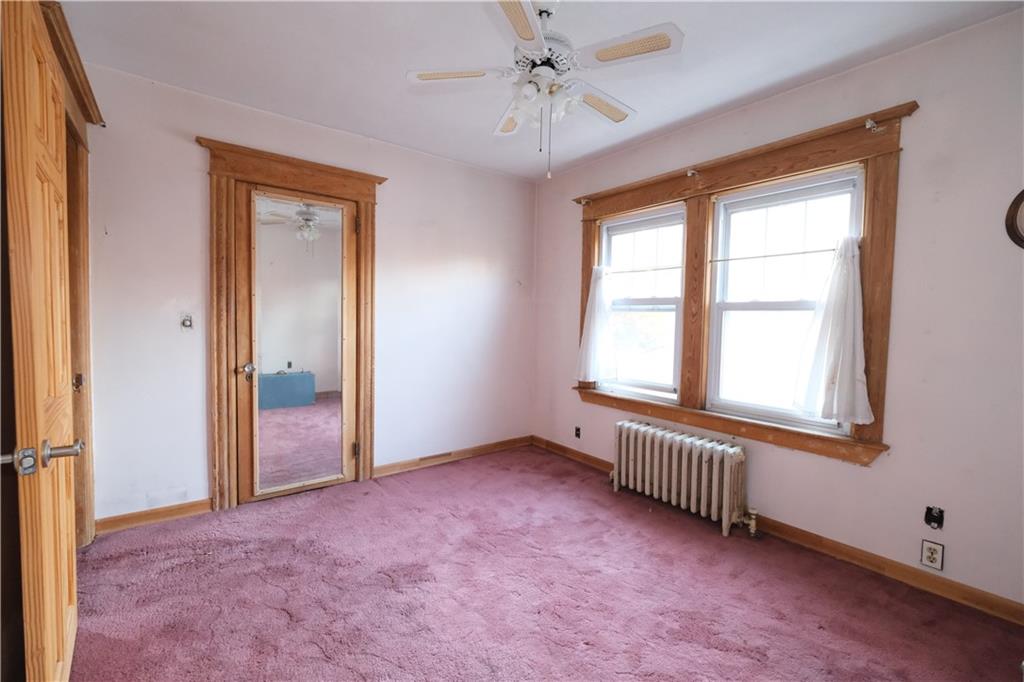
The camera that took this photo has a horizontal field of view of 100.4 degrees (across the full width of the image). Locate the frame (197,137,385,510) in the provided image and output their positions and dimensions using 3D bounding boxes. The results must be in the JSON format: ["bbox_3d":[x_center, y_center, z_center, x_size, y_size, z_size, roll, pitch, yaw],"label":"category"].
[{"bbox_3d":[-1.387,-0.071,2.846,1.110,2.196,0.102,-1,3,-38],"label":"frame"}]

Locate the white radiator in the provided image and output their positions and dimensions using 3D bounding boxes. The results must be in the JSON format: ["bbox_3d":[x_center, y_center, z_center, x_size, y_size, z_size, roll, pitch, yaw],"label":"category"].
[{"bbox_3d":[1.043,0.836,2.764,0.184,0.504,0.824,-1,3,-38],"label":"white radiator"}]

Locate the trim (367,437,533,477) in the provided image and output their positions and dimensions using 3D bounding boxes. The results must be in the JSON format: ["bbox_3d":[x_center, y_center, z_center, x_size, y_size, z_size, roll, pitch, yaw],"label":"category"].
[{"bbox_3d":[-0.412,0.974,3.663,1.556,0.090,0.020,-1,3,-38],"label":"trim"}]

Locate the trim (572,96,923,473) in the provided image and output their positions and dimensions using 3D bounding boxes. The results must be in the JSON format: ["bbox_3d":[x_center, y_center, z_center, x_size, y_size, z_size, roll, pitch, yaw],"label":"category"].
[{"bbox_3d":[1.193,-0.295,2.823,0.102,1.696,2.108,-1,3,-38],"label":"trim"}]

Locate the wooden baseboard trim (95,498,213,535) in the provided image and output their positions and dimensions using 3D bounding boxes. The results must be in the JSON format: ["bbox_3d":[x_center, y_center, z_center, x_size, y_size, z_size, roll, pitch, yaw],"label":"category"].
[{"bbox_3d":[-2.010,0.993,2.421,0.510,0.090,0.020,-1,3,-38],"label":"wooden baseboard trim"}]

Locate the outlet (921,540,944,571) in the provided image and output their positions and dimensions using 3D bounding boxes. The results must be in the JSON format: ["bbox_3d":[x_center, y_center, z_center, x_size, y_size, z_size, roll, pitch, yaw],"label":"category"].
[{"bbox_3d":[1.912,0.974,1.940,0.012,0.113,0.071,-1,3,-38],"label":"outlet"}]

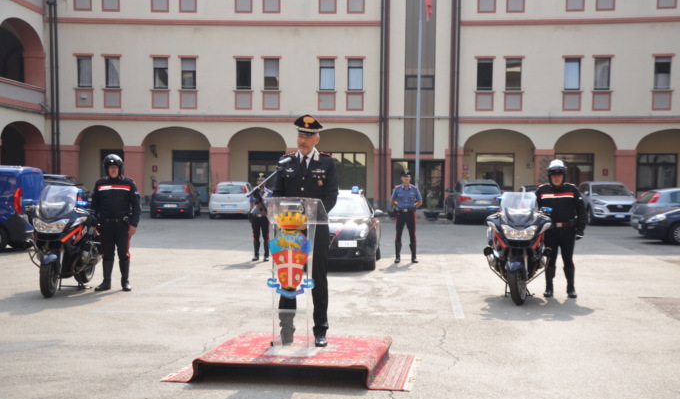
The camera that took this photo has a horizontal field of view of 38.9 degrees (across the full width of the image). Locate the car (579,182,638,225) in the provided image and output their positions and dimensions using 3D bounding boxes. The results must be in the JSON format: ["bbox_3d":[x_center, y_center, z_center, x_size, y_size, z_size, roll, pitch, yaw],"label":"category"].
[{"bbox_3d":[10.700,0.190,38.400,1.870,1.660,4.450,1,1,4],"label":"car"}]

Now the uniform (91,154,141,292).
[{"bbox_3d":[-3.140,0.312,13.500,0.610,1.870,0.380,1,1,5],"label":"uniform"}]

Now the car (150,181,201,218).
[{"bbox_3d":[-6.730,0.000,39.800,1.690,1.490,4.030,1,1,-3],"label":"car"}]

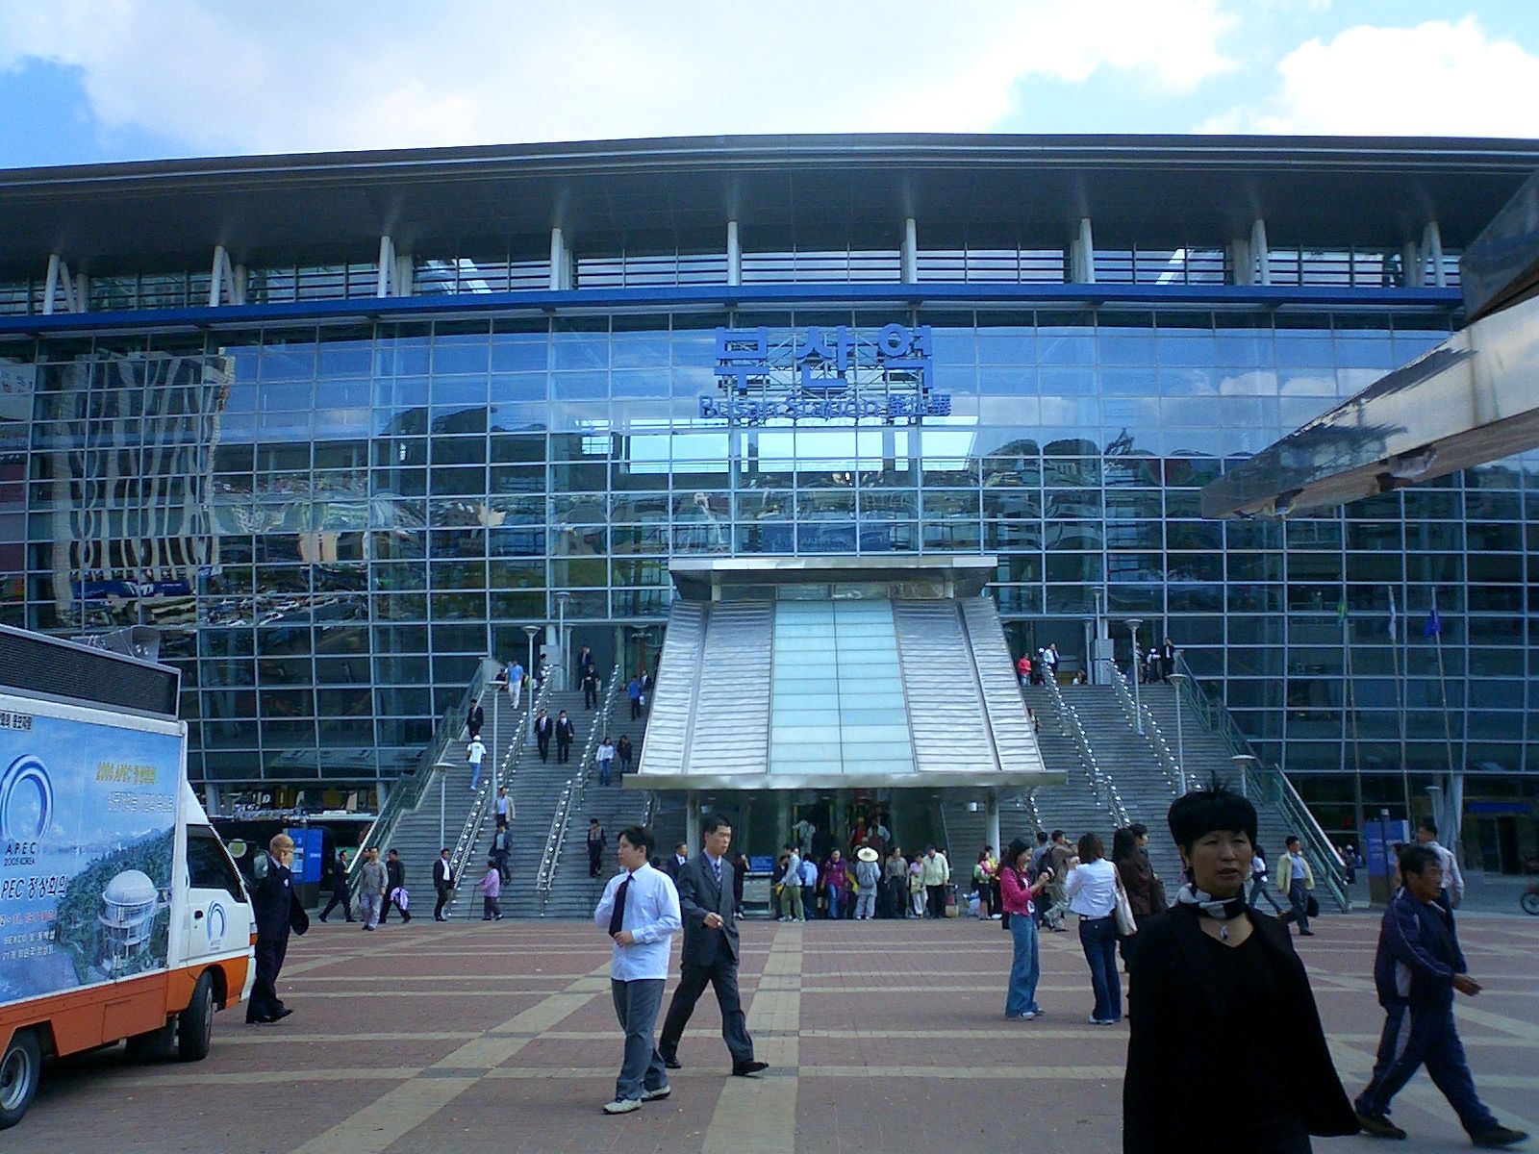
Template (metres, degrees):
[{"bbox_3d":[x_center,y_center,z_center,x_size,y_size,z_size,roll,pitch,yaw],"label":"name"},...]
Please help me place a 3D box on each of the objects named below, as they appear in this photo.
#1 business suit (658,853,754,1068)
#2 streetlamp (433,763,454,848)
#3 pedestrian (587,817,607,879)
[{"bbox_3d":[-0.394,2.710,11.753,0.620,1.448,0.520,-9,-13,40],"label":"business suit"},{"bbox_3d":[-8.016,6.490,40.521,0.560,3.810,0.560,-1,-10,1],"label":"streetlamp"},{"bbox_3d":[-4.414,6.944,42.148,0.500,1.550,0.380,0,-10,-2],"label":"pedestrian"}]

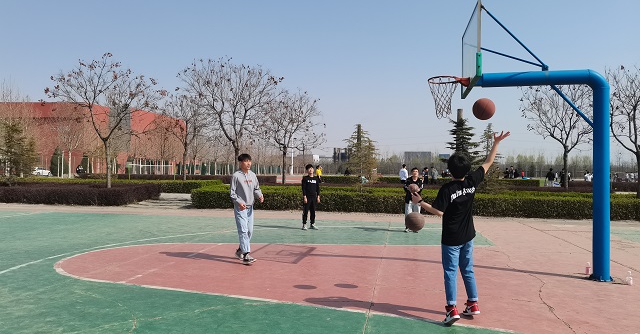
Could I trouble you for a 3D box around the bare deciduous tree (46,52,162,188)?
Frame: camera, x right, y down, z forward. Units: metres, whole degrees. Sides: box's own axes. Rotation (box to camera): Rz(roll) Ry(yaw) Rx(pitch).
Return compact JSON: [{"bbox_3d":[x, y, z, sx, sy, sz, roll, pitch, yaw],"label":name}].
[{"bbox_3d":[-9.859,-1.807,22.232,5.400,6.850,5.100,1,-1,10],"label":"bare deciduous tree"}]

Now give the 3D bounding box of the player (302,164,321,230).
[{"bbox_3d":[-0.227,0.794,12.850,0.490,1.740,0.320,1,-1,-10],"label":"player"}]

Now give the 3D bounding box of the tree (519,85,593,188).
[{"bbox_3d":[13.416,-1.440,26.532,4.800,6.800,4.600,1,-1,10],"label":"tree"}]

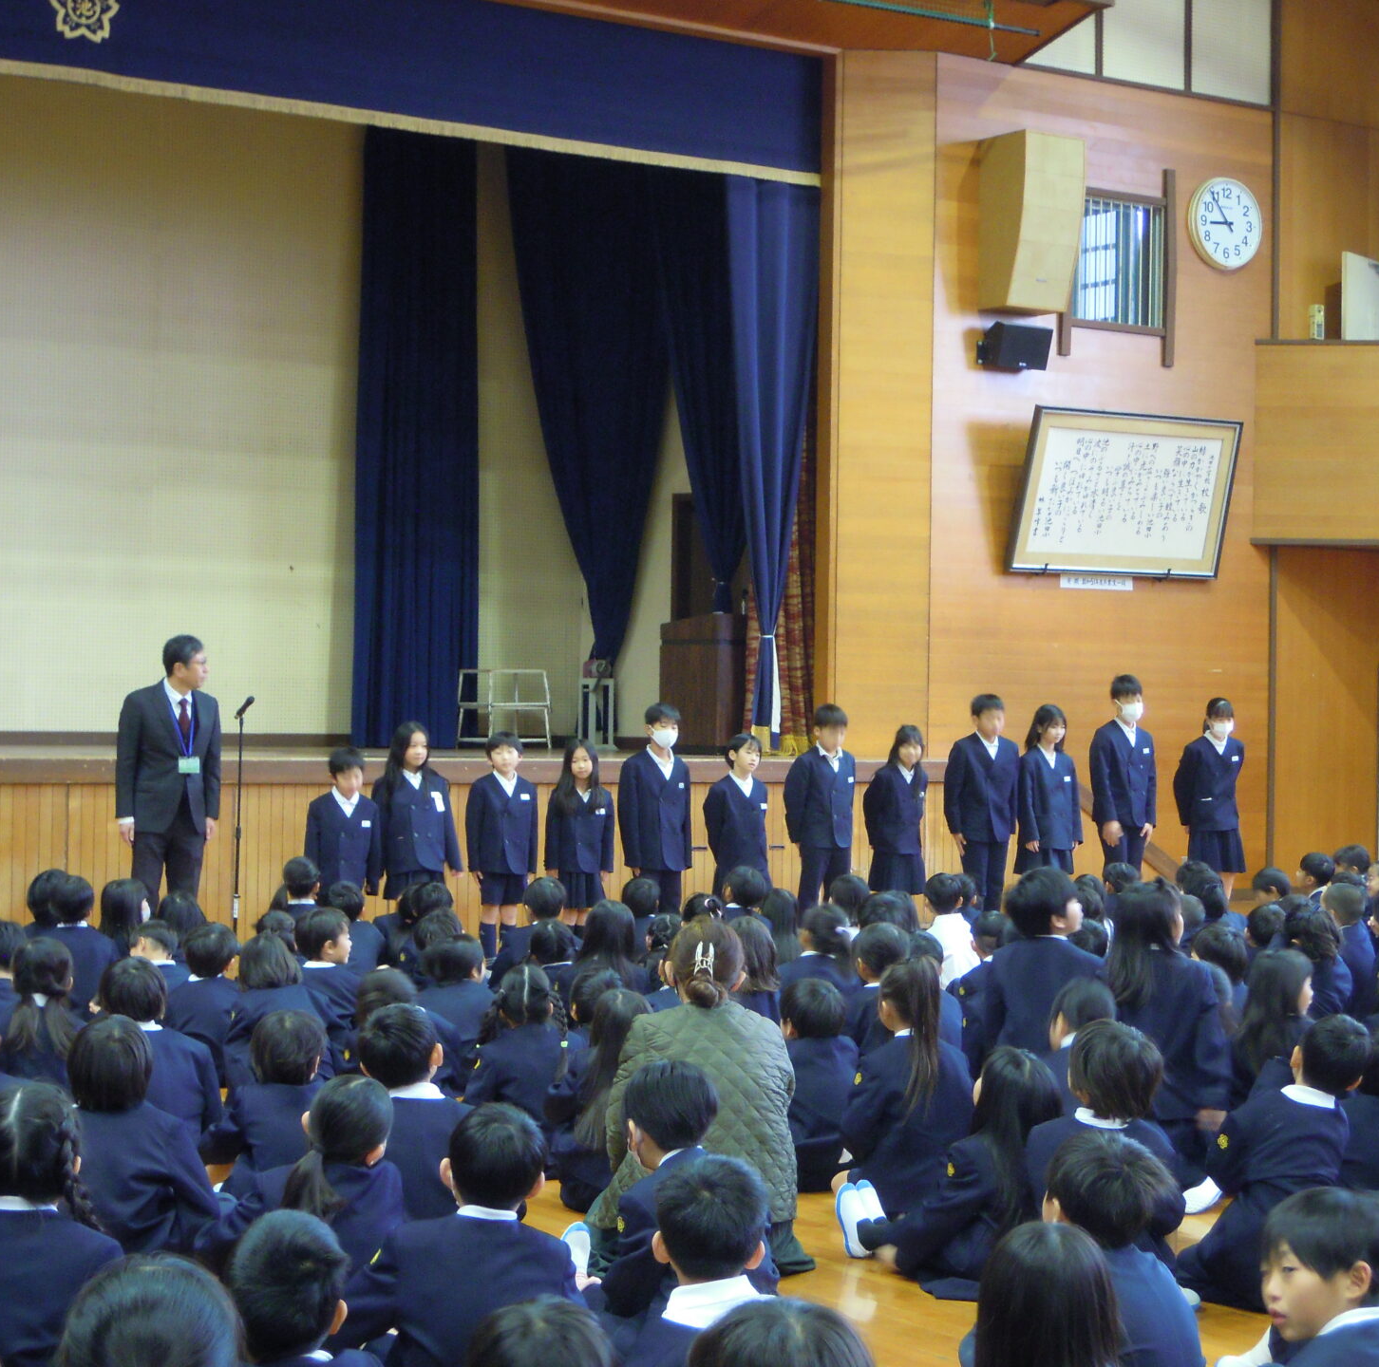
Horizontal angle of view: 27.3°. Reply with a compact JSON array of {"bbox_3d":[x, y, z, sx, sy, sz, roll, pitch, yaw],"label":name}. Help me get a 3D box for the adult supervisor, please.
[{"bbox_3d":[-2.526,0.612,13.800,0.470,1.710,0.280,1,-1,-35],"label":"adult supervisor"}]

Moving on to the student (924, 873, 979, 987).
[{"bbox_3d":[1.234,1.209,13.500,0.380,0.620,0.560,1,-1,-25],"label":"student"}]

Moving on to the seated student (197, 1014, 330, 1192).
[{"bbox_3d":[-0.936,1.094,6.539,0.410,0.700,0.550,1,0,-6],"label":"seated student"}]

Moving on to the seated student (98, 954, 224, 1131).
[{"bbox_3d":[-1.472,1.065,7.870,0.370,0.635,0.520,1,-1,-15],"label":"seated student"}]

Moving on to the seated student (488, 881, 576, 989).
[{"bbox_3d":[-0.652,1.140,12.000,0.380,0.635,0.500,1,-1,-15],"label":"seated student"}]

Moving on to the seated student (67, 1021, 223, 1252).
[{"bbox_3d":[-1.387,1.103,7.150,0.440,0.610,0.580,1,-1,-25],"label":"seated student"}]

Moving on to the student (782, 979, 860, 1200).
[{"bbox_3d":[0.342,1.110,8.080,0.370,0.590,0.520,1,-1,-20],"label":"student"}]

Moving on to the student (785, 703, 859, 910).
[{"bbox_3d":[0.672,0.810,14.500,0.370,1.390,0.260,1,0,-30],"label":"student"}]

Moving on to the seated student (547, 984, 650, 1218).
[{"bbox_3d":[-0.265,1.127,7.950,0.420,0.610,0.600,1,-1,-28],"label":"seated student"}]

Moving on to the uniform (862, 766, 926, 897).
[{"bbox_3d":[1.158,0.825,16.000,0.320,0.745,0.210,1,-1,-33],"label":"uniform"}]

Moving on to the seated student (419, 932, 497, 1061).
[{"bbox_3d":[-0.805,1.140,9.600,0.410,0.610,0.580,1,-1,-15],"label":"seated student"}]

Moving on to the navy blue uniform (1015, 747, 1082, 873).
[{"bbox_3d":[1.931,0.684,15.300,0.360,0.680,0.220,1,0,-30],"label":"navy blue uniform"}]

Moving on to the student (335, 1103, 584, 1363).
[{"bbox_3d":[-0.408,1.093,5.177,0.460,0.700,0.580,1,0,-12],"label":"student"}]

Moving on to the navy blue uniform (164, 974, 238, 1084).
[{"bbox_3d":[-1.519,1.164,8.939,0.380,0.510,0.420,1,0,-9],"label":"navy blue uniform"}]

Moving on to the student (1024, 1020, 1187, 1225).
[{"bbox_3d":[0.940,1.064,6.420,0.410,0.640,0.520,1,-1,-10],"label":"student"}]

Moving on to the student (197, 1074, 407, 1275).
[{"bbox_3d":[-0.758,1.055,5.720,0.420,0.600,0.520,1,-1,0],"label":"student"}]

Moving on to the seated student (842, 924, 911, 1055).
[{"bbox_3d":[0.660,1.149,9.950,0.400,0.640,0.580,1,-1,-28],"label":"seated student"}]

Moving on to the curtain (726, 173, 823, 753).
[{"bbox_3d":[0.560,-1.511,18.800,0.720,3.900,0.320,1,-1,-33],"label":"curtain"}]

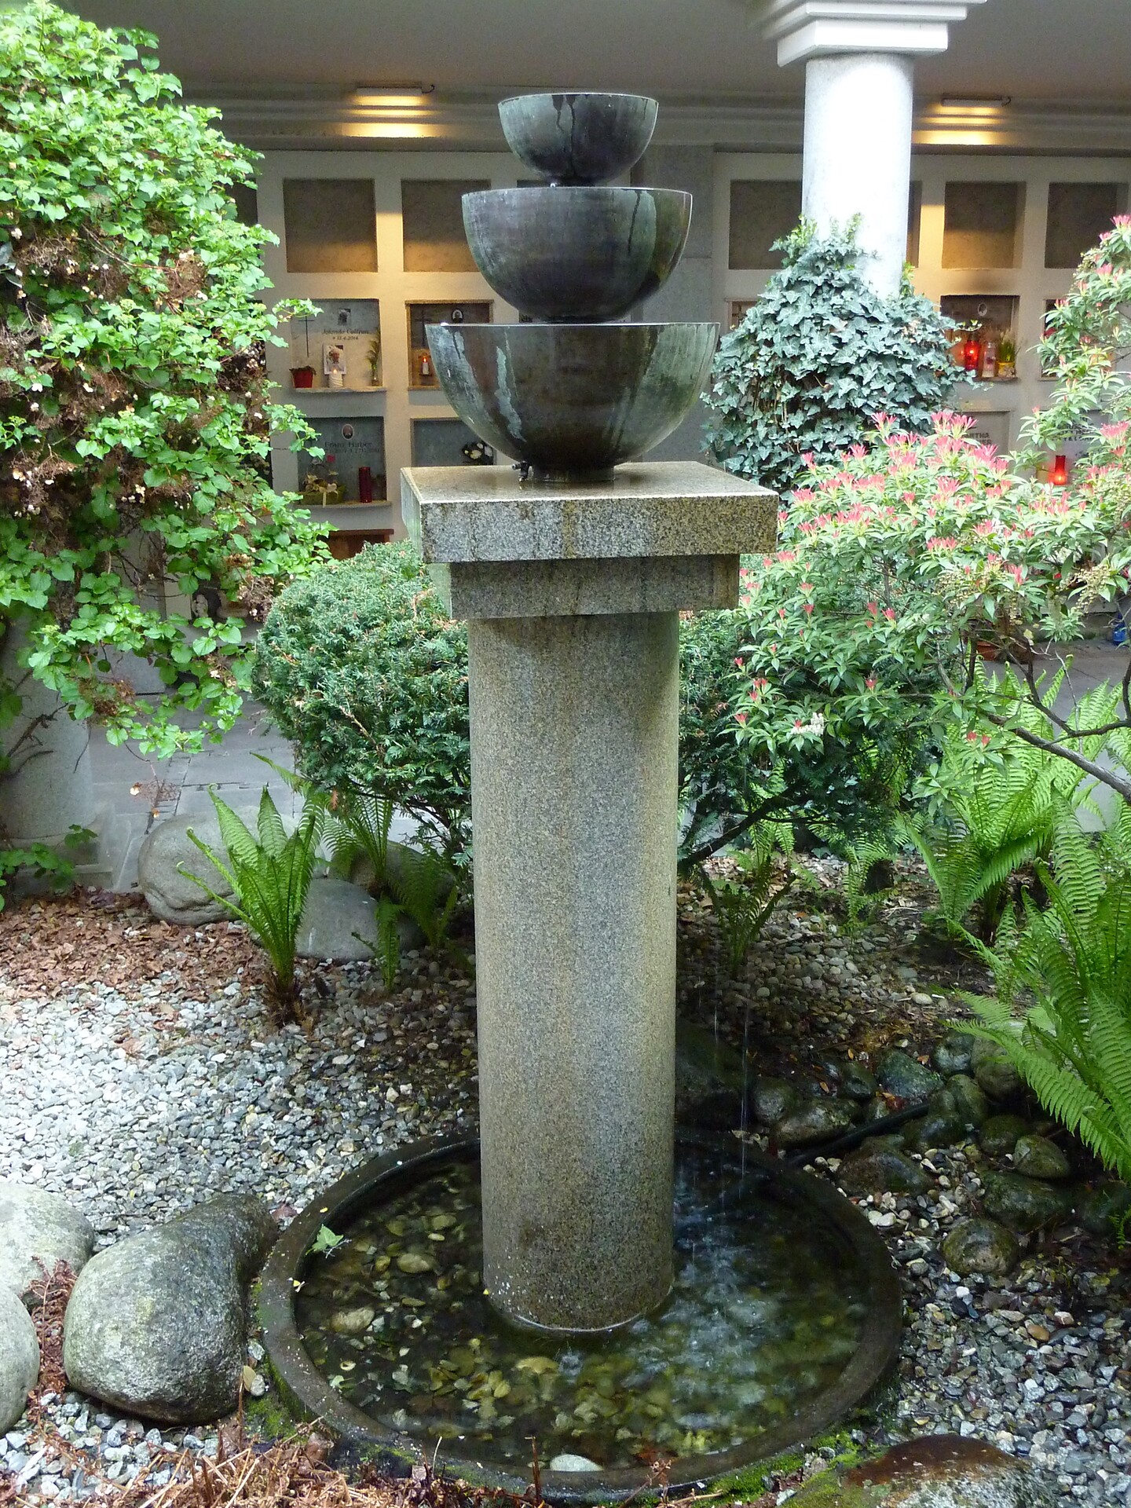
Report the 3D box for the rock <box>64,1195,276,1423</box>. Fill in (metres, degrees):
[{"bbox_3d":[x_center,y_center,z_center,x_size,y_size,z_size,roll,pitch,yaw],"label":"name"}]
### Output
[{"bbox_3d":[-0.599,0.836,2.343,0.285,0.210,0.430,3,16,12],"label":"rock"}]

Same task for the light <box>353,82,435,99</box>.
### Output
[{"bbox_3d":[-0.746,-2.844,6.544,0.300,0.050,0.100,-3,16,-8],"label":"light"}]

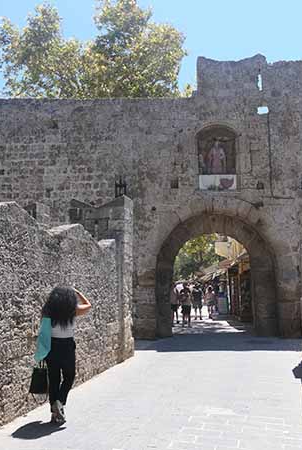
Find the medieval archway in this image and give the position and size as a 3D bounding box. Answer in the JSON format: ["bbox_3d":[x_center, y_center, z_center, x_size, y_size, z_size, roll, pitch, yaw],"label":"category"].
[{"bbox_3d":[2.064,1.660,15.090,3.750,3.900,1.200,0,-7,0],"label":"medieval archway"}]

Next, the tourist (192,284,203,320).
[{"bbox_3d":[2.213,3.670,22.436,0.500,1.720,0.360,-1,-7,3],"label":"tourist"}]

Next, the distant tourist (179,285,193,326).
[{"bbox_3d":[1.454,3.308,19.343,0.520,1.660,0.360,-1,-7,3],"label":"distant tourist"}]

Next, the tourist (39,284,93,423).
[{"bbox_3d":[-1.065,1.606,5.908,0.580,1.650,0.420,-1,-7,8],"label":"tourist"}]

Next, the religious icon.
[{"bbox_3d":[2.121,-2.253,15.390,0.650,1.150,0.200,0,-7,0],"label":"religious icon"}]

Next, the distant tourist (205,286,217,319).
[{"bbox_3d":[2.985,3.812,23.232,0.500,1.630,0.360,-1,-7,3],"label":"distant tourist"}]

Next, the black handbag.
[{"bbox_3d":[-1.399,1.930,5.846,0.220,0.450,0.130,-1,-7,8],"label":"black handbag"}]

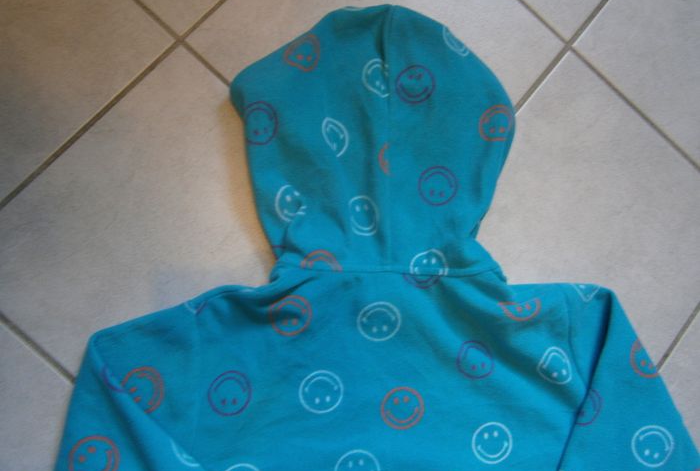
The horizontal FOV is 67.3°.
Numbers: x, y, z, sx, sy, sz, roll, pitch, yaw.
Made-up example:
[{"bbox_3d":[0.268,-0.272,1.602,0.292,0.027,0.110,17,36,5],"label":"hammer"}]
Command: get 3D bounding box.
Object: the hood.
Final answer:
[{"bbox_3d":[0.028,-0.098,0.523,0.292,0.070,0.285,2,82,-10],"label":"hood"}]

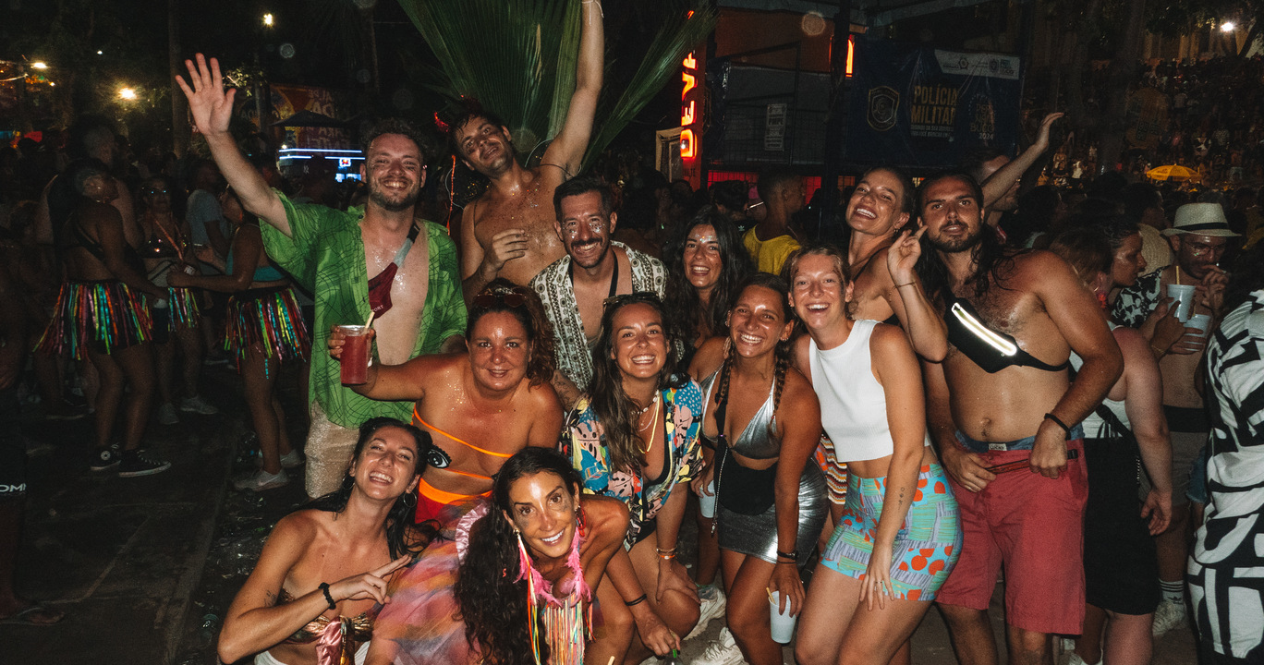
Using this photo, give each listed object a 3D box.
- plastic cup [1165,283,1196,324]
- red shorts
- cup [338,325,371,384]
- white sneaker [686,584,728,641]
[{"bbox_3d":[1.764,-0.092,2.820,0.093,0.123,0.093,-3,10,0],"label":"plastic cup"},{"bbox_3d":[1.040,0.550,2.430,0.390,0.510,0.300,8,12,34],"label":"red shorts"},{"bbox_3d":[-0.595,0.048,1.880,0.063,0.122,0.063,2,9,0],"label":"cup"},{"bbox_3d":[0.259,1.003,3.225,0.105,0.130,0.285,7,11,32],"label":"white sneaker"}]

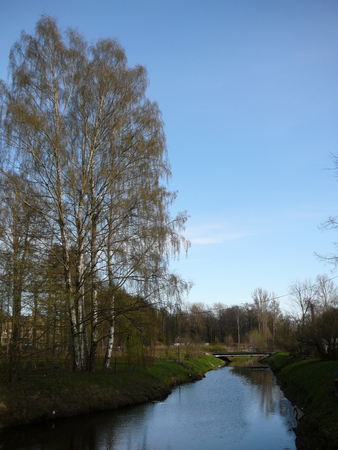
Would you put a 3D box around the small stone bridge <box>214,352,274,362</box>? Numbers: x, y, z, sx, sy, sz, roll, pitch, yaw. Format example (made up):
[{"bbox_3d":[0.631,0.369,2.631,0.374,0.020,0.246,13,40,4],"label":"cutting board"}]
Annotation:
[{"bbox_3d":[12.272,22.105,76.000,9.900,1.650,2.800,0,-15,0],"label":"small stone bridge"}]

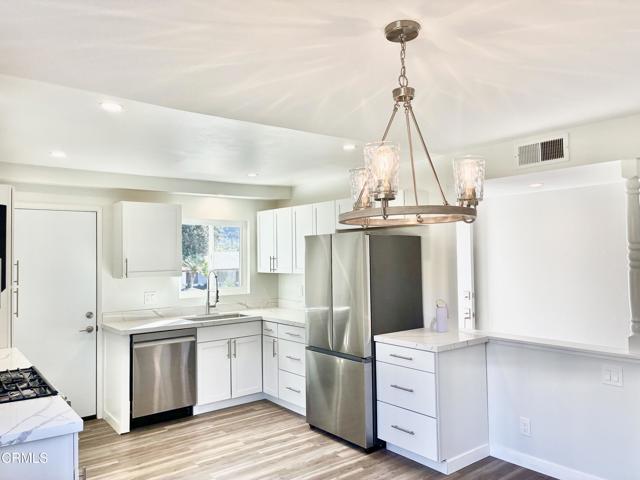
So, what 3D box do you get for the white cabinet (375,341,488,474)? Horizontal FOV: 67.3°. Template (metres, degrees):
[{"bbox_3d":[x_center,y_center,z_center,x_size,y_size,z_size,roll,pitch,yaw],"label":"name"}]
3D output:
[{"bbox_3d":[0.885,1.250,3.812,0.610,0.873,0.612,1,-3,-38],"label":"white cabinet"}]

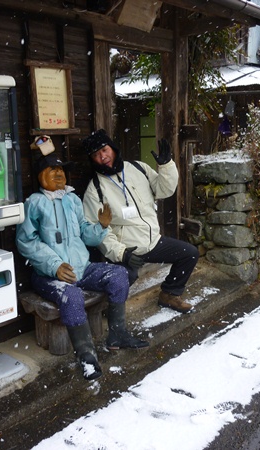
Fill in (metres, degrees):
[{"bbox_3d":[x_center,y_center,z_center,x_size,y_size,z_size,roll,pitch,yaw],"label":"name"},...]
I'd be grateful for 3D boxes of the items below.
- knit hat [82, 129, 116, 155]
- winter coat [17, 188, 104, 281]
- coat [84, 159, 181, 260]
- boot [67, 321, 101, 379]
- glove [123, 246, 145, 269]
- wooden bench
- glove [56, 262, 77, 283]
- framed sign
[{"bbox_3d":[-0.197,-0.540,2.800,0.200,0.170,0.220,-20,12,-11],"label":"knit hat"},{"bbox_3d":[-0.417,0.050,2.693,0.420,0.550,0.490,10,17,43],"label":"winter coat"},{"bbox_3d":[0.000,-0.092,2.970,0.570,0.640,0.380,-10,15,-34],"label":"coat"},{"bbox_3d":[-0.285,0.729,2.612,0.125,0.300,0.290,-6,13,-18],"label":"boot"},{"bbox_3d":[0.023,0.222,2.830,0.170,0.110,0.110,3,13,23],"label":"glove"},{"bbox_3d":[-0.436,0.601,2.892,0.370,0.340,0.490,10,17,43],"label":"wooden bench"},{"bbox_3d":[-0.366,0.278,2.487,0.100,0.080,0.170,-12,16,-39],"label":"glove"},{"bbox_3d":[-0.513,-0.843,2.928,0.045,0.440,0.380,10,17,43],"label":"framed sign"}]

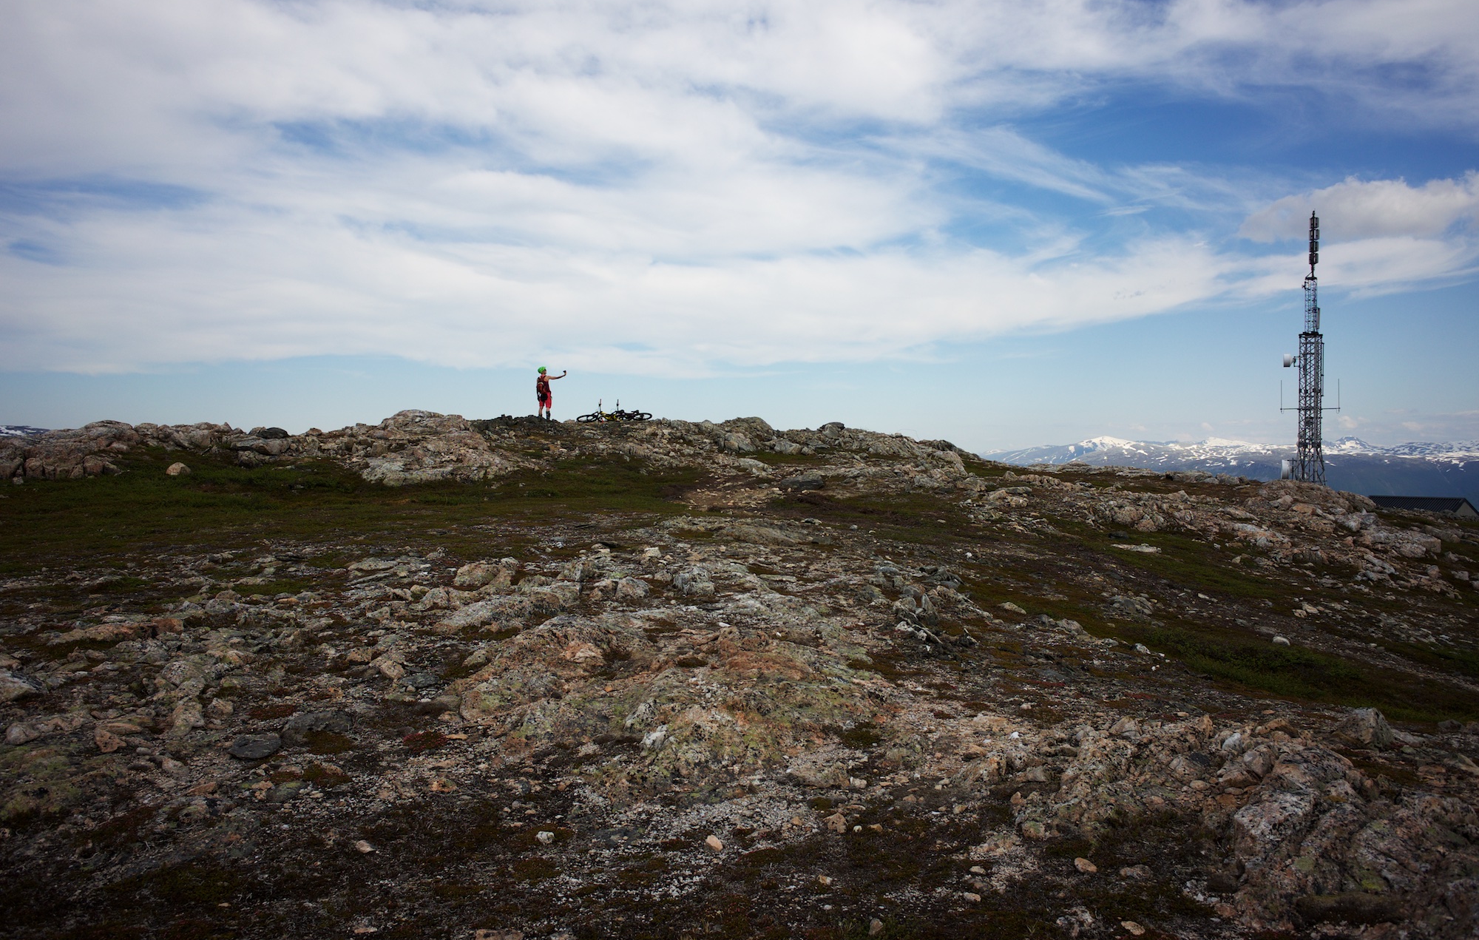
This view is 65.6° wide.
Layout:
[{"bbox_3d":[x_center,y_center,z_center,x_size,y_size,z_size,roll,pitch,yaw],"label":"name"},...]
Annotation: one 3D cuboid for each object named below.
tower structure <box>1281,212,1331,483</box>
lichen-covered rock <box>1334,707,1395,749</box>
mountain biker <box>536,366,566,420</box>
[{"bbox_3d":[52.924,-11.257,107.000,4.400,25.400,3.200,1,1,25],"label":"tower structure"},{"bbox_3d":[4.414,1.823,8.100,0.400,0.260,0.360,1,1,30],"label":"lichen-covered rock"},{"bbox_3d":[-6.323,-2.550,38.500,0.780,1.820,0.660,1,1,25],"label":"mountain biker"}]

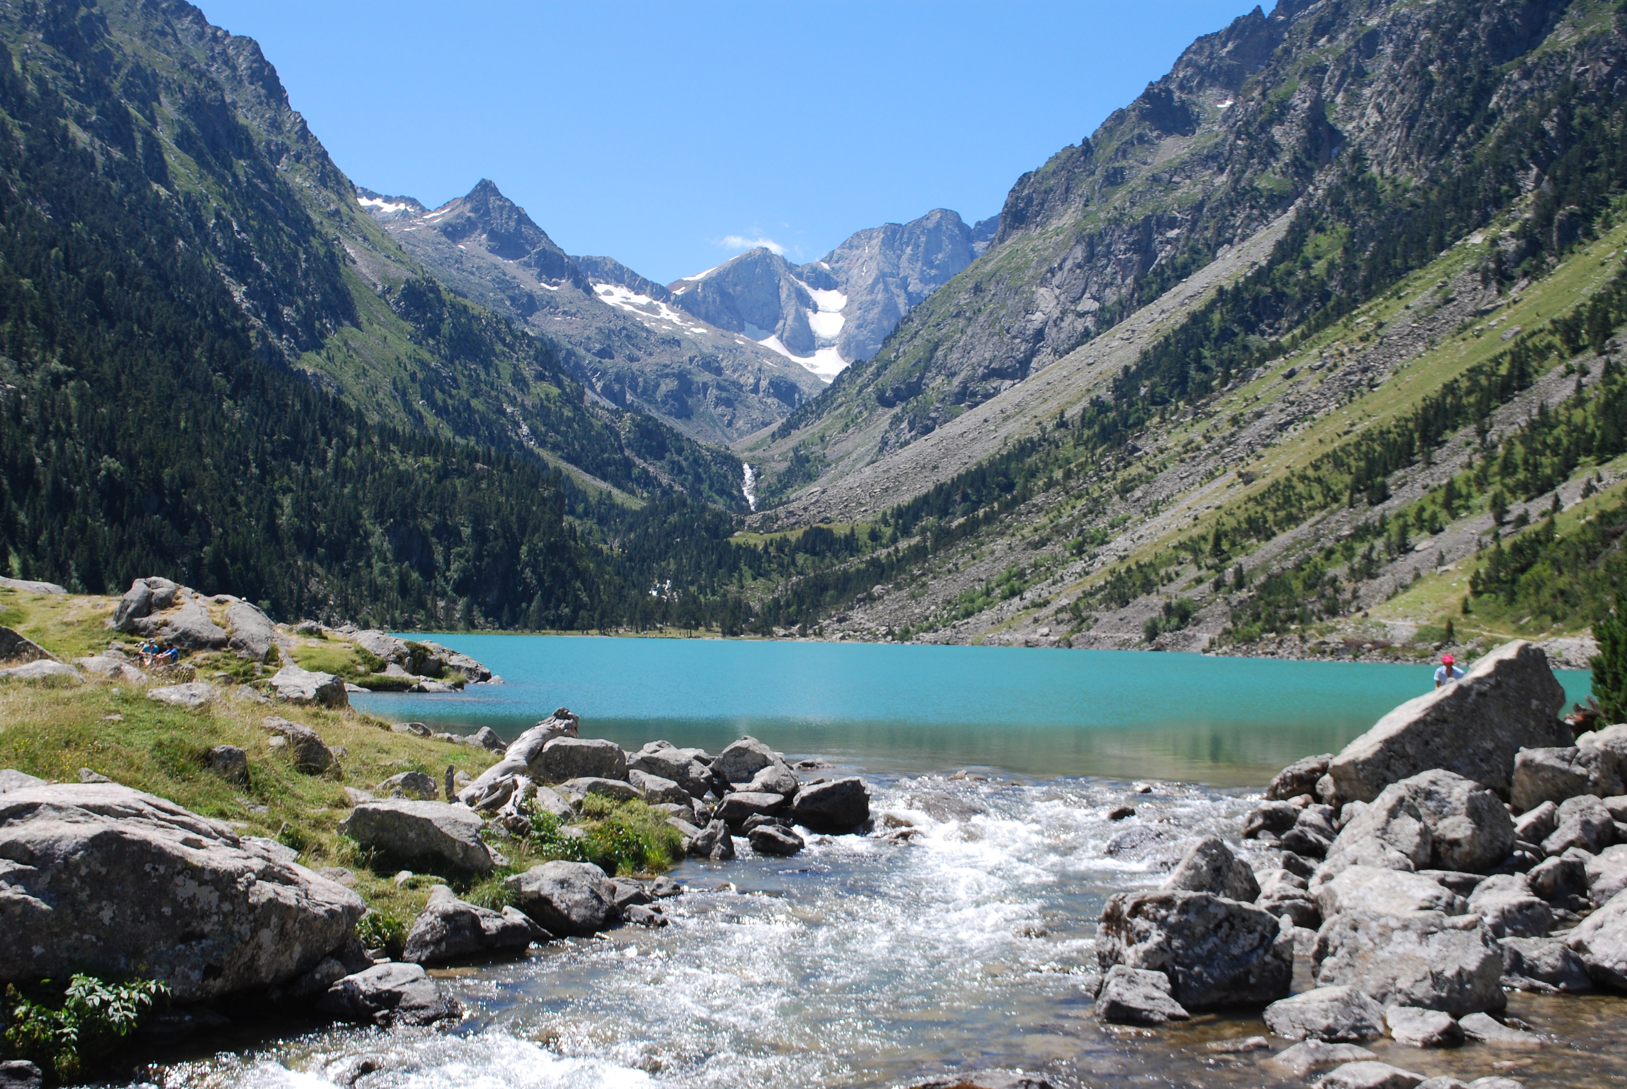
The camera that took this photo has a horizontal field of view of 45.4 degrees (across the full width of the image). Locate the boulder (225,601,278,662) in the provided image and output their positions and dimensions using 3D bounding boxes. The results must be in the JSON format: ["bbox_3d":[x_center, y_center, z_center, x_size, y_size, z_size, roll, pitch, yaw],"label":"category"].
[{"bbox_3d":[-19.054,2.975,66.000,1.800,2.100,2.200,1,-3,-16],"label":"boulder"}]

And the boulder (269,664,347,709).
[{"bbox_3d":[-13.225,3.731,51.000,2.100,1.150,1.700,1,-3,-14],"label":"boulder"}]

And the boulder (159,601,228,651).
[{"bbox_3d":[-20.994,2.737,66.000,2.400,1.800,2.300,1,-3,-18],"label":"boulder"}]

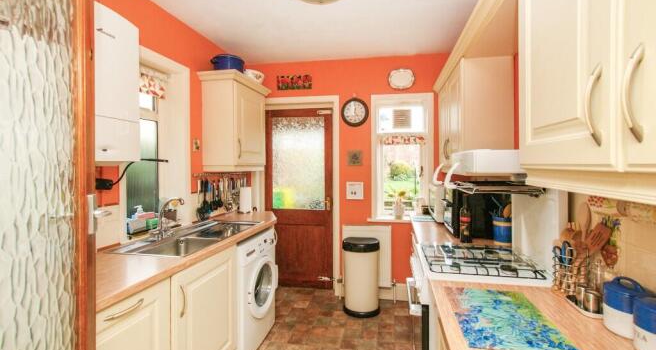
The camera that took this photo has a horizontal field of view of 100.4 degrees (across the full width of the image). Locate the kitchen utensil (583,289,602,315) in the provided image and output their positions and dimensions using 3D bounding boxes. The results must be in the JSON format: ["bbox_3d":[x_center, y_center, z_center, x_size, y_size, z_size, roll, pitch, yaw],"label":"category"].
[{"bbox_3d":[0.836,0.397,0.861,0.044,0.058,0.044,0,2,13],"label":"kitchen utensil"}]

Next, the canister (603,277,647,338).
[{"bbox_3d":[0.840,0.366,0.760,0.103,0.146,0.103,0,2,13],"label":"canister"}]

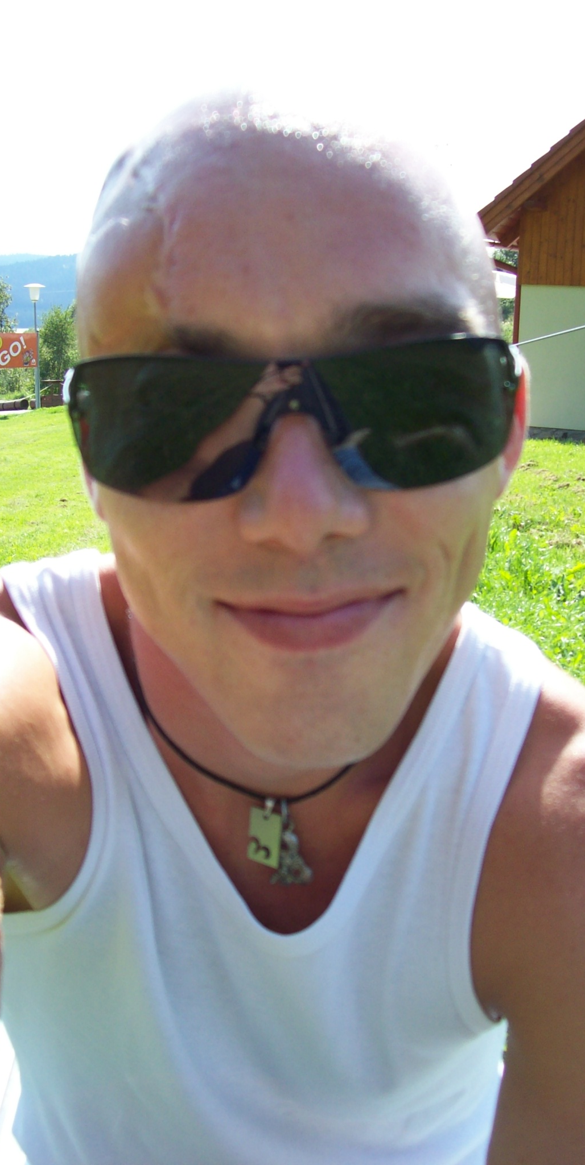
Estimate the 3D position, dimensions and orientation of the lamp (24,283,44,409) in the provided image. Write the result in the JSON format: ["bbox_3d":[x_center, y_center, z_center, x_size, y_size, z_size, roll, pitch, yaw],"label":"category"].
[{"bbox_3d":[-7.633,-7.007,36.118,0.612,3.676,0.612,1,12,0],"label":"lamp"}]

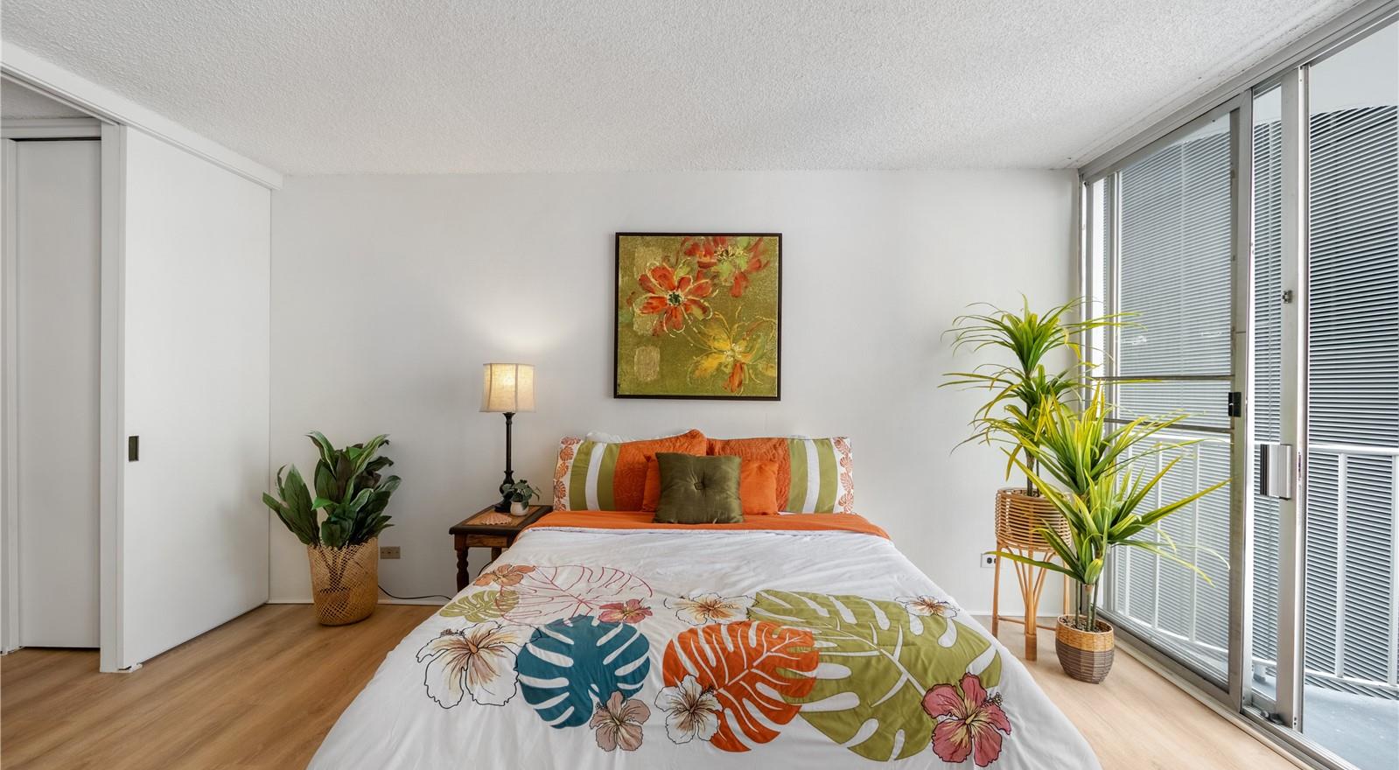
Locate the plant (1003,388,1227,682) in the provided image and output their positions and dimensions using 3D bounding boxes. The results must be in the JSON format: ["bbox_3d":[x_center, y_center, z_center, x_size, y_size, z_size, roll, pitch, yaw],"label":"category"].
[{"bbox_3d":[1.707,0.642,2.459,0.800,1.268,0.750,0,0,1],"label":"plant"}]

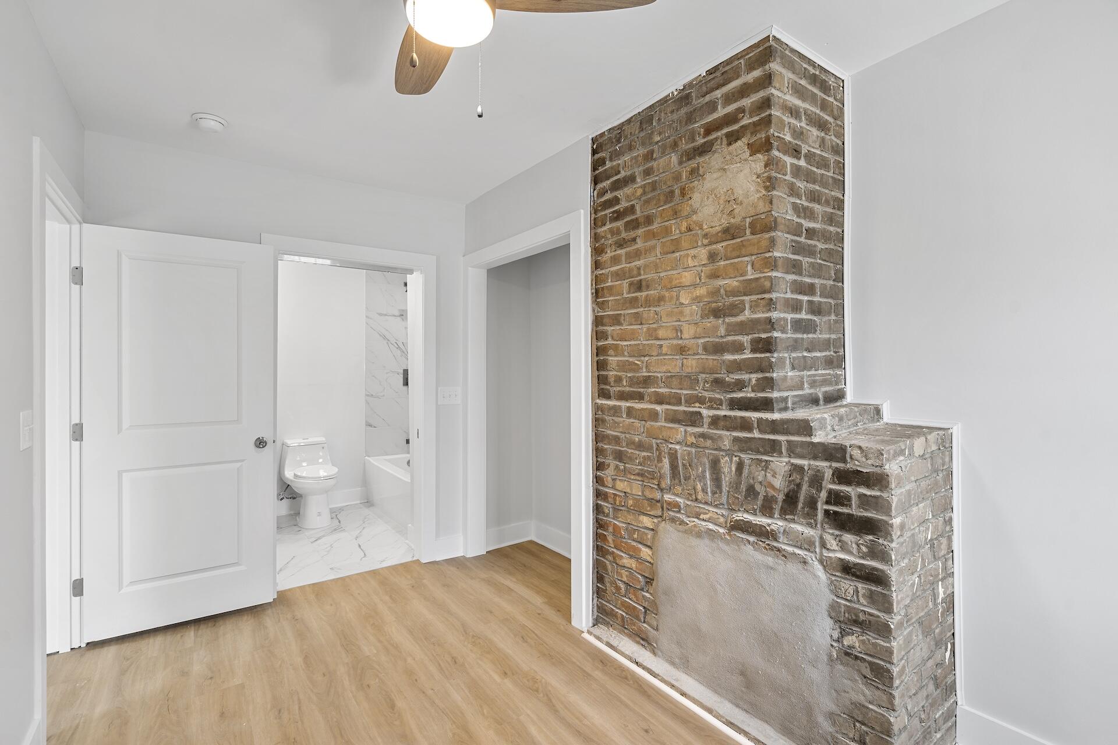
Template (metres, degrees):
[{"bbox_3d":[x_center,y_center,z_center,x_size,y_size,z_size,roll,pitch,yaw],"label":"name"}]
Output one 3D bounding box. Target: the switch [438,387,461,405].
[{"bbox_3d":[-0.777,0.171,3.543,0.163,0.119,0.014,0,0,-33],"label":"switch"}]

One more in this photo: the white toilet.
[{"bbox_3d":[-2.208,0.972,4.430,0.410,0.700,0.700,0,0,-36],"label":"white toilet"}]

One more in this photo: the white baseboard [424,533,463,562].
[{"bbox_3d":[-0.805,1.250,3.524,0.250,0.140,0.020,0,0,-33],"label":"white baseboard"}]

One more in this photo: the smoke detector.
[{"bbox_3d":[-1.668,-1.188,2.376,0.145,0.045,0.145,0,0,-33],"label":"smoke detector"}]

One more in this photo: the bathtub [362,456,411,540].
[{"bbox_3d":[-1.242,1.088,4.644,0.760,0.465,1.510,0,0,-33],"label":"bathtub"}]

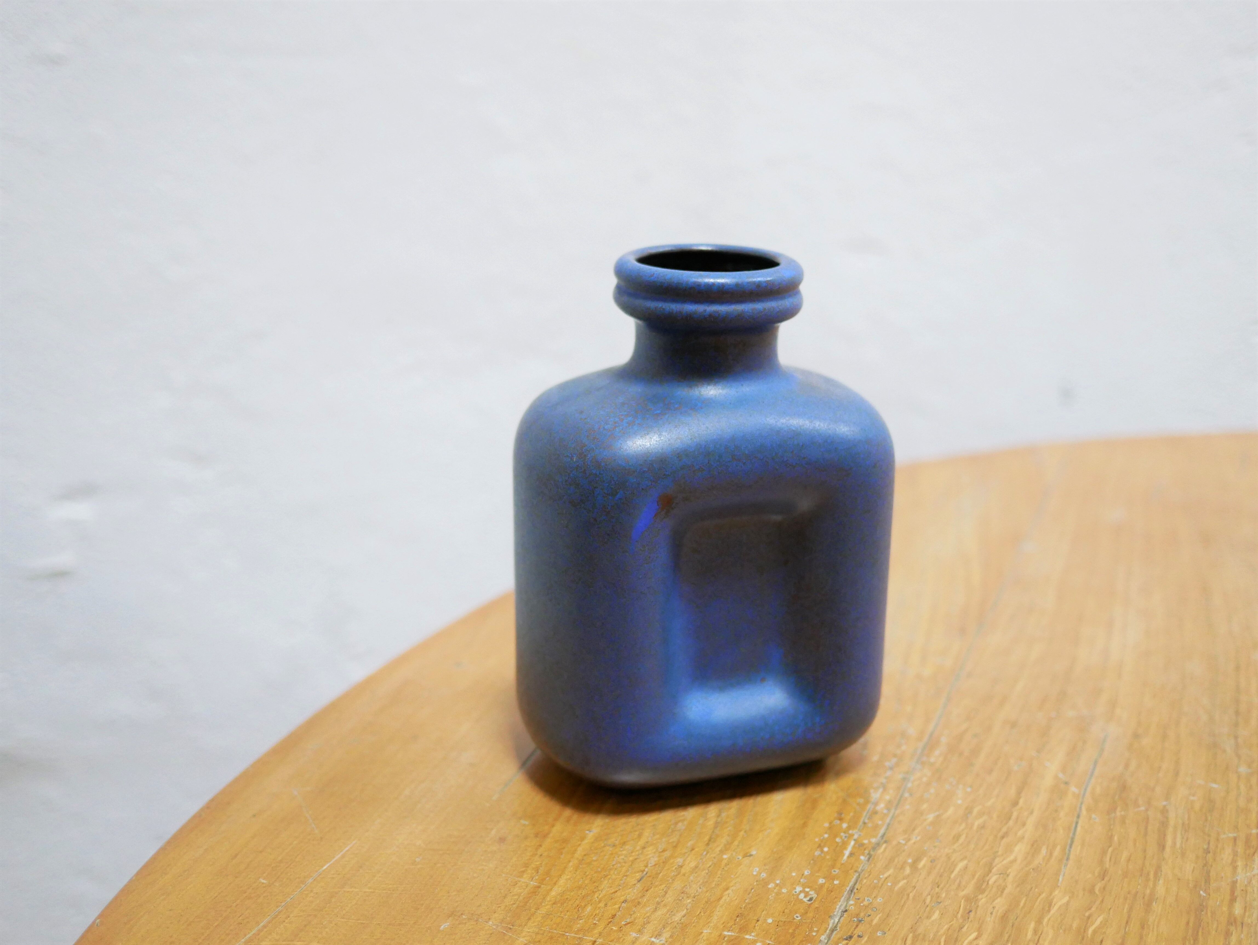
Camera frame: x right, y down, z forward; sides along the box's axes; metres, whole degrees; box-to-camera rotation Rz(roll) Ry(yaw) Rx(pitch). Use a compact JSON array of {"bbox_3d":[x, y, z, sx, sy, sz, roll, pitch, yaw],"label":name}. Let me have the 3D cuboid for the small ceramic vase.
[{"bbox_3d":[0.024,0.010,0.484,0.120,0.163,0.094,-6,20,-18],"label":"small ceramic vase"}]

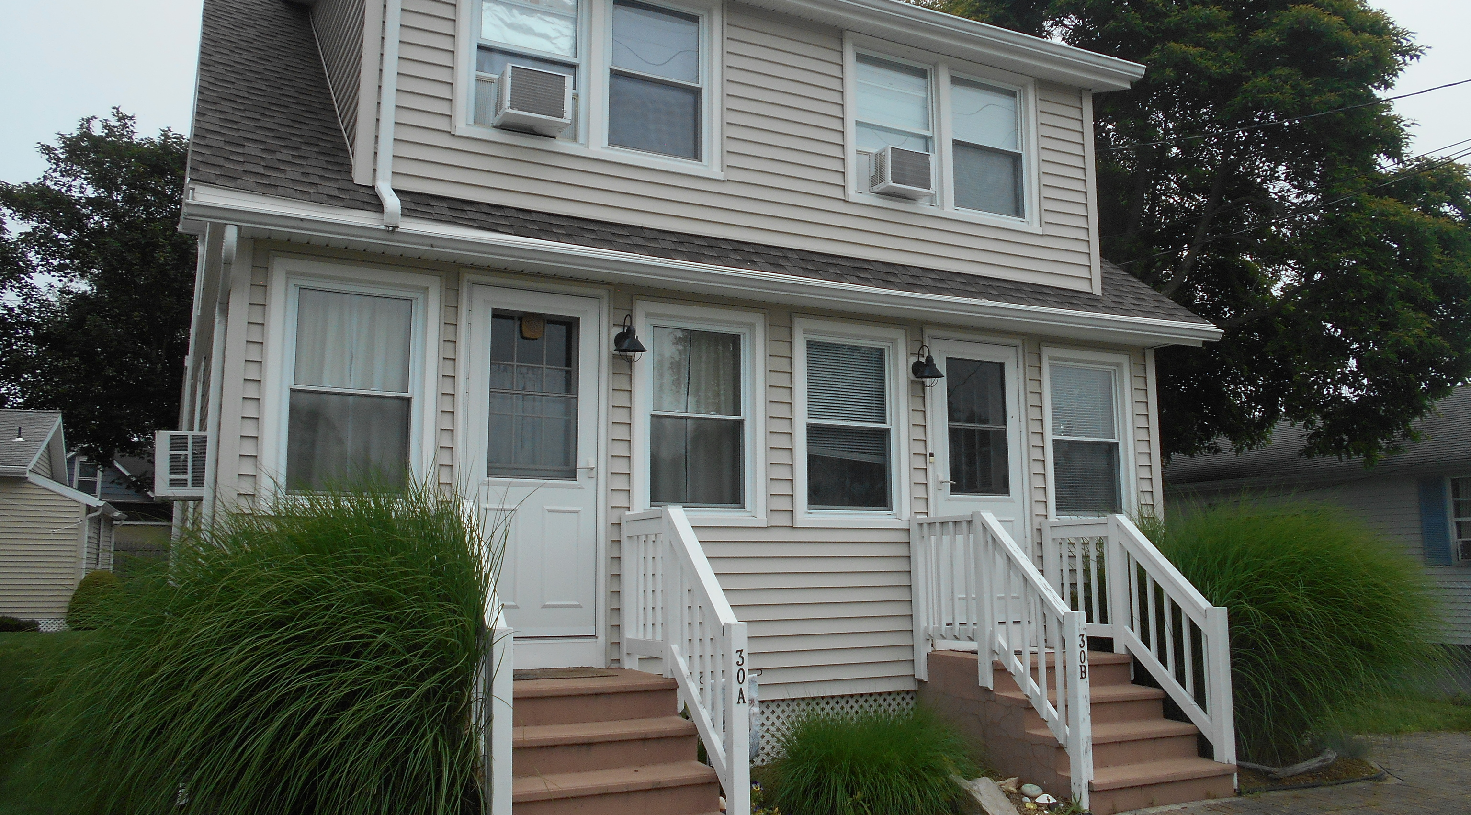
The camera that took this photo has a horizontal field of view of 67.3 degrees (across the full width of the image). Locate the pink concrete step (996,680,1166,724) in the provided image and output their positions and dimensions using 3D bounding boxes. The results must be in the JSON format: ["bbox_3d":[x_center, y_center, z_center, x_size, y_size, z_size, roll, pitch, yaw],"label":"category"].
[{"bbox_3d":[2.265,1.963,7.240,1.224,0.201,0.290,4,-8,-27],"label":"pink concrete step"}]

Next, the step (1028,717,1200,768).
[{"bbox_3d":[2.387,2.133,6.981,1.224,0.201,0.290,4,-8,-27],"label":"step"}]

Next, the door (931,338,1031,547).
[{"bbox_3d":[1.782,0.538,8.095,0.826,2.062,0.060,4,-8,-27],"label":"door"}]

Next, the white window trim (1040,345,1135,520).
[{"bbox_3d":[2.778,0.250,8.657,0.954,1.416,0.100,4,-8,-27],"label":"white window trim"}]

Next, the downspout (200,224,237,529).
[{"bbox_3d":[-2.649,0.517,5.581,0.070,2.807,0.572,4,-8,-27],"label":"downspout"}]

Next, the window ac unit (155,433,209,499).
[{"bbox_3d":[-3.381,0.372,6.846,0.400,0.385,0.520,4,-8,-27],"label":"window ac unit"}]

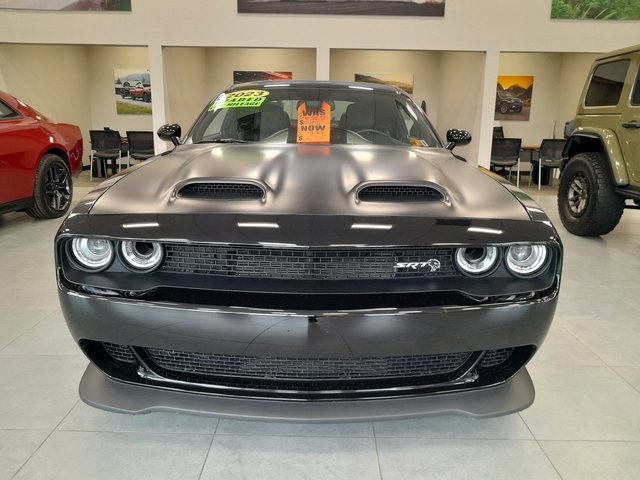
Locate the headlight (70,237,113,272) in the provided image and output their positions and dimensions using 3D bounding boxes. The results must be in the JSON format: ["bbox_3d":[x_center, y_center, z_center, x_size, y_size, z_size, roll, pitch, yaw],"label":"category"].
[{"bbox_3d":[-0.784,0.040,1.724,0.147,0.143,0.075,1,13,0],"label":"headlight"}]

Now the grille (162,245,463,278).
[{"bbox_3d":[-0.039,0.062,1.760,1.040,0.120,0.125,1,14,0],"label":"grille"}]

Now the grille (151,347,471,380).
[{"bbox_3d":[-0.039,0.460,1.843,1.170,0.140,0.120,1,13,0],"label":"grille"}]

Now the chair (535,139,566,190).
[{"bbox_3d":[3.929,-1.271,8.424,0.560,0.830,0.570,1,14,0],"label":"chair"}]

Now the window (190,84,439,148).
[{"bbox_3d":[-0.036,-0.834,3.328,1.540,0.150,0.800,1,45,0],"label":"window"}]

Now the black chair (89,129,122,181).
[{"bbox_3d":[-3.861,-1.511,9.136,0.540,0.870,0.550,1,13,0],"label":"black chair"}]

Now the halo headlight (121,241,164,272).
[{"bbox_3d":[-0.604,0.053,1.694,0.147,0.143,0.075,1,13,0],"label":"halo headlight"}]

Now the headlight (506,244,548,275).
[{"bbox_3d":[0.761,0.065,1.827,0.150,0.137,0.085,1,14,0],"label":"headlight"}]

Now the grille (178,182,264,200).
[{"bbox_3d":[-0.403,-0.199,2.044,0.345,0.075,0.080,1,13,0],"label":"grille"}]

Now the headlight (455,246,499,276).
[{"bbox_3d":[0.567,0.064,1.798,0.150,0.137,0.085,1,14,0],"label":"headlight"}]

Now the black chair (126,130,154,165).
[{"bbox_3d":[-3.012,-1.472,8.727,0.560,0.830,0.570,1,14,0],"label":"black chair"}]

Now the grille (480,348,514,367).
[{"bbox_3d":[0.679,0.451,1.915,0.125,0.080,0.050,1,14,0],"label":"grille"}]

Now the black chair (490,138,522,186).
[{"bbox_3d":[3.173,-1.357,8.712,0.560,0.830,0.570,1,14,0],"label":"black chair"}]

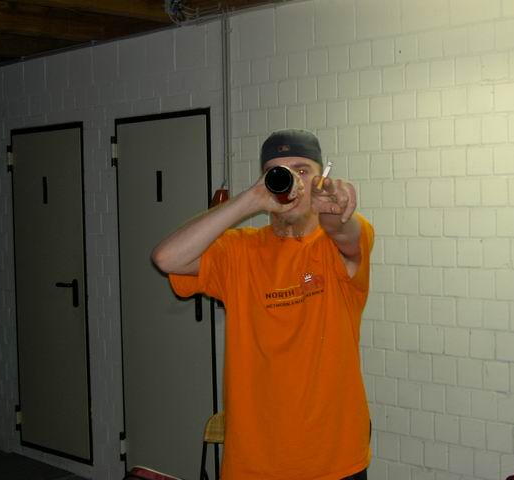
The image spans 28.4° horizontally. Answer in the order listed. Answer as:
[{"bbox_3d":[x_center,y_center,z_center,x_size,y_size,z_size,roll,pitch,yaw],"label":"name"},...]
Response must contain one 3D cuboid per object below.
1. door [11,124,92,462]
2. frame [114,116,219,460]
[{"bbox_3d":[-1.288,0.329,6.468,0.110,2.080,0.840,-4,3,-44],"label":"door"},{"bbox_3d":[-0.483,0.349,5.625,0.110,2.080,0.840,-4,3,-44],"label":"frame"}]

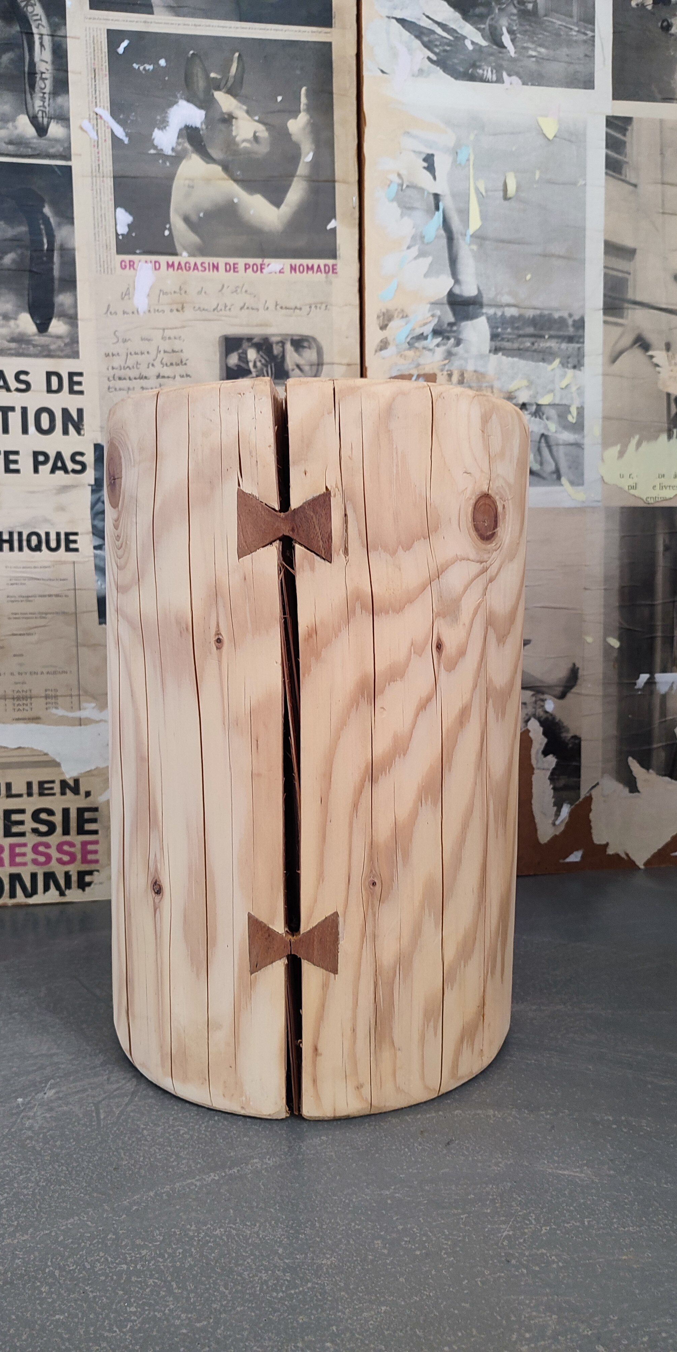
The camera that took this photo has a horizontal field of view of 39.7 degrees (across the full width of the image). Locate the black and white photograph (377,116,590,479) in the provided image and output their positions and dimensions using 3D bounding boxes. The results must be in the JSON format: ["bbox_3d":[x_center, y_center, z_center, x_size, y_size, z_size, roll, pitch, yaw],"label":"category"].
[{"bbox_3d":[0.154,-0.398,1.001,0.232,0.386,0.010,-1,5,-10],"label":"black and white photograph"}]

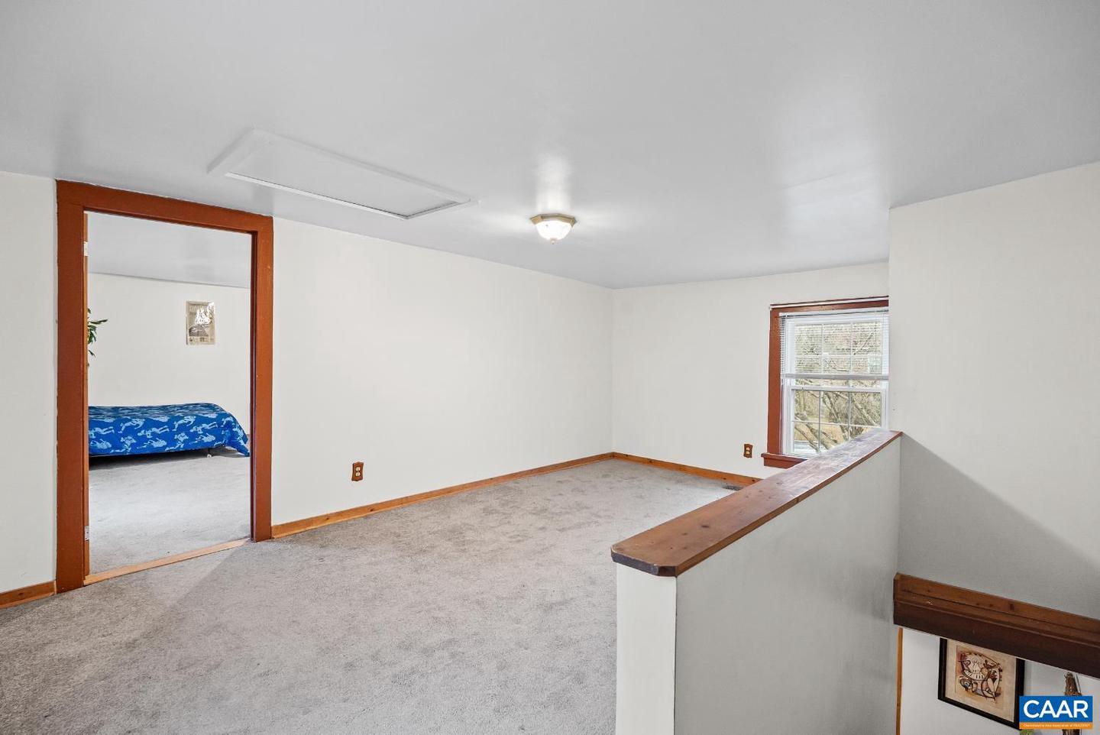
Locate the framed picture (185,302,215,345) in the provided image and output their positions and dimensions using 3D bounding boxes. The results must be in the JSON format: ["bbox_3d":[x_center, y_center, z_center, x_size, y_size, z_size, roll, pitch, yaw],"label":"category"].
[{"bbox_3d":[-4.829,-0.607,6.778,0.025,0.614,0.329,1,1,43],"label":"framed picture"}]

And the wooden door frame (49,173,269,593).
[{"bbox_3d":[-2.277,0.093,2.983,0.150,2.176,1.037,1,1,43],"label":"wooden door frame"}]

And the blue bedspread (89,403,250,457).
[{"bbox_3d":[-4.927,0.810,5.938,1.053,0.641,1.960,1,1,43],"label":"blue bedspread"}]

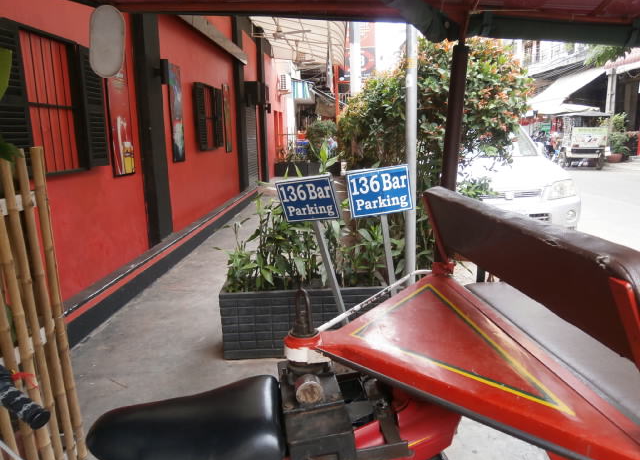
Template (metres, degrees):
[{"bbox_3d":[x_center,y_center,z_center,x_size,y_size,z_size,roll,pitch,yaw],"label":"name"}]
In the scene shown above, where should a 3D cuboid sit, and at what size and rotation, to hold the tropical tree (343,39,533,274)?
[{"bbox_3d":[1.066,-0.660,4.614,1.800,2.350,1.600,-1,11,0],"label":"tropical tree"}]

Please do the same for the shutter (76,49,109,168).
[{"bbox_3d":[-1.932,-1.044,4.126,0.050,0.990,0.430,-1,11,3],"label":"shutter"}]

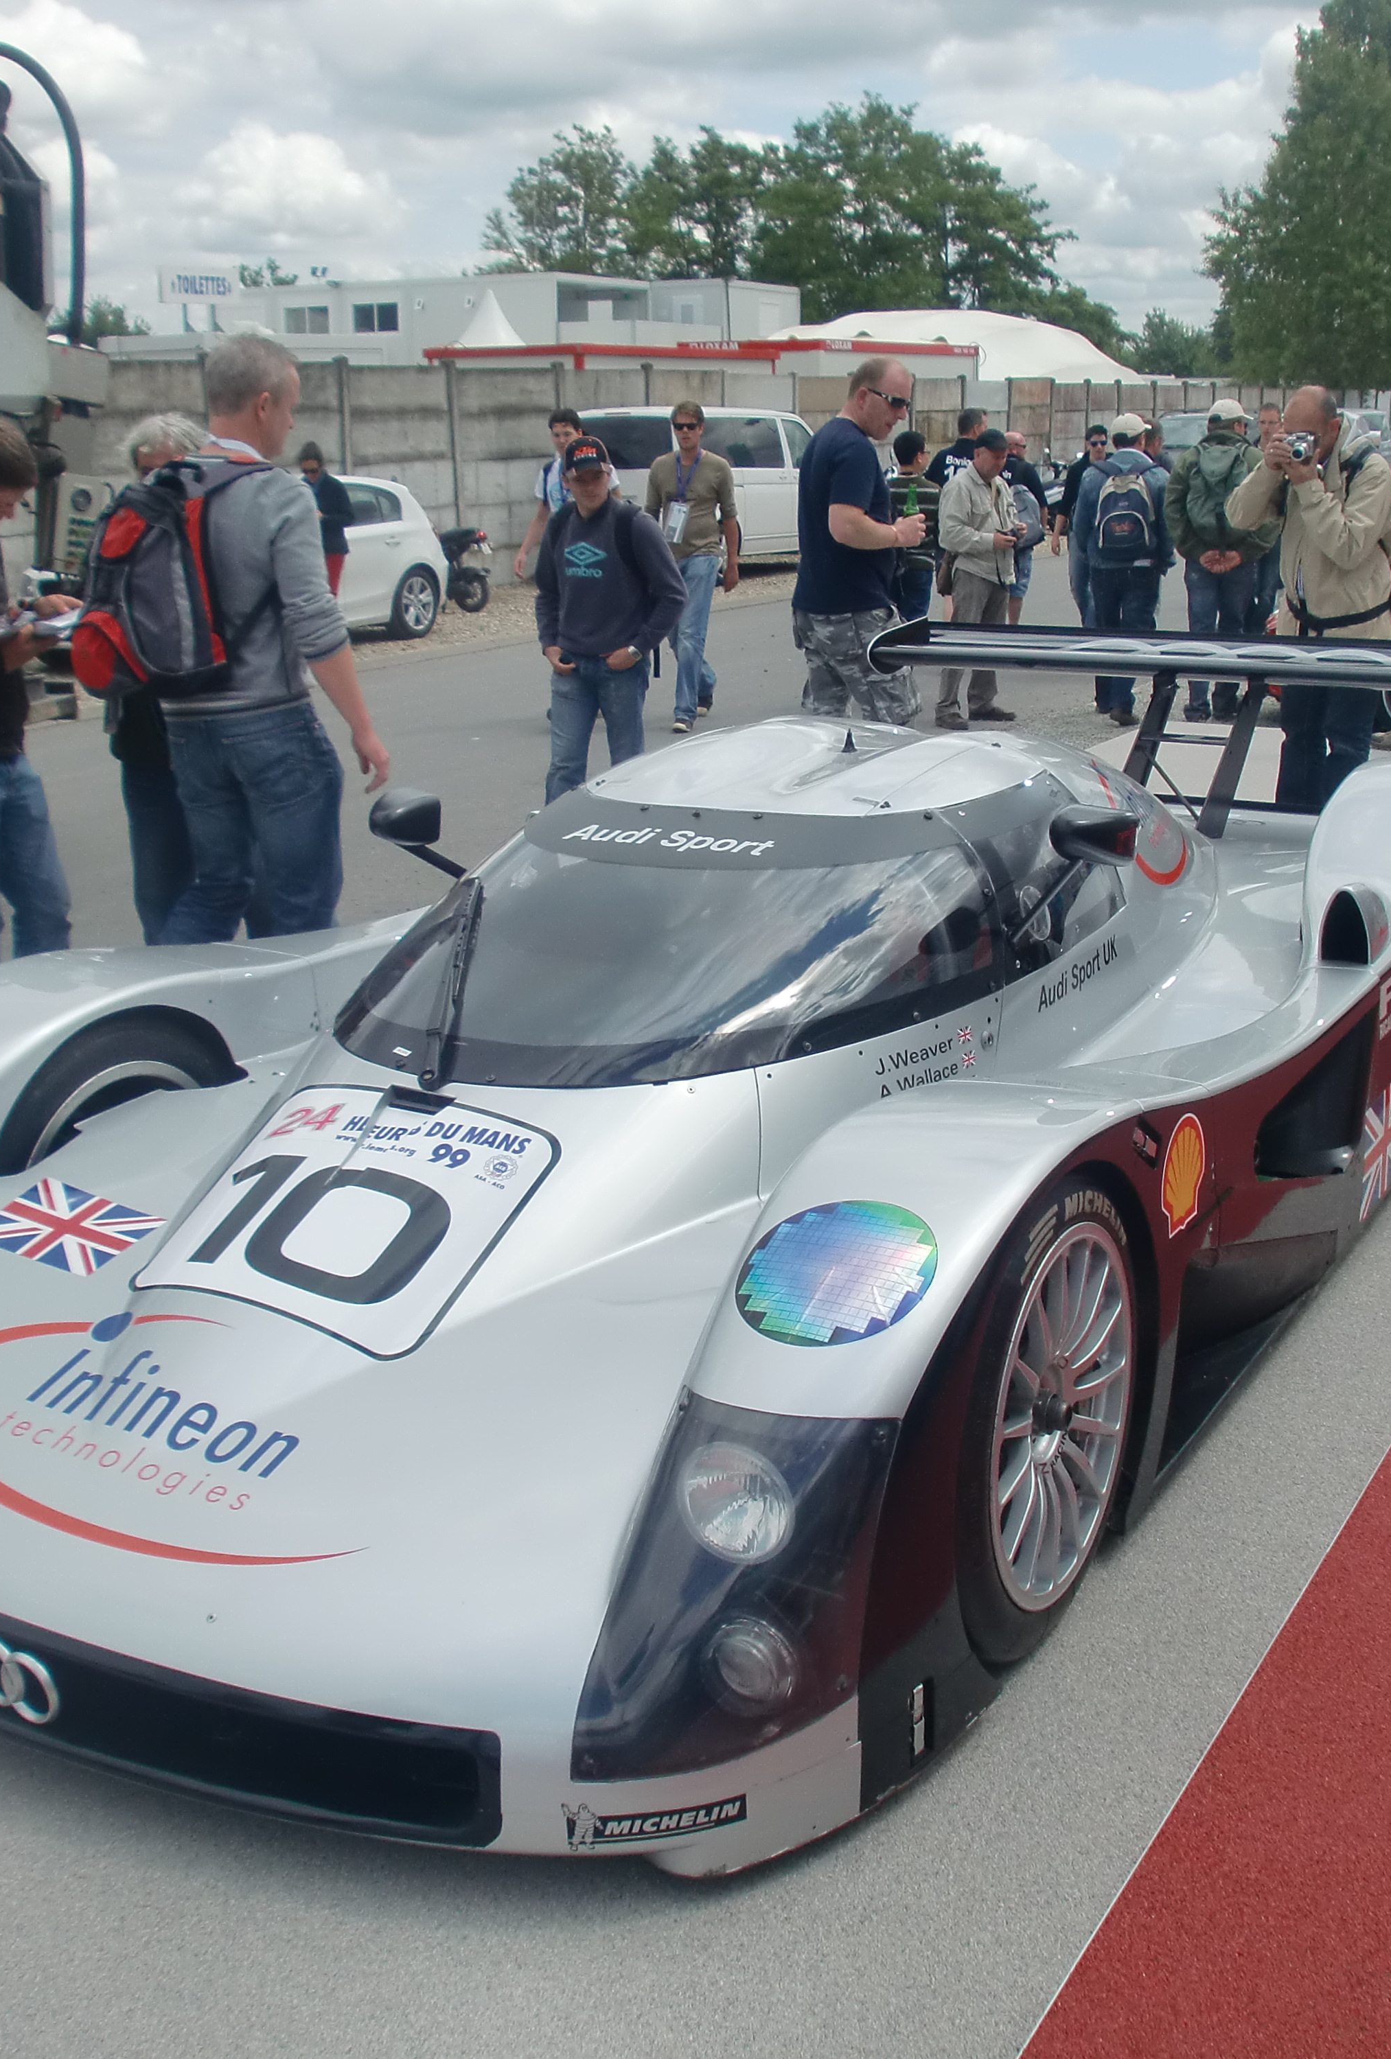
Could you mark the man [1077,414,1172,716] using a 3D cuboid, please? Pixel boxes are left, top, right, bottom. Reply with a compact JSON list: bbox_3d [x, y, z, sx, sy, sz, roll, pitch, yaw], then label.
[{"bbox_3d":[2.496,-2.710,12.096,0.550,1.728,0.430,4,17,19],"label":"man"}]

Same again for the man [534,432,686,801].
[{"bbox_3d":[-0.380,-1.377,7.721,0.540,1.637,0.340,-2,16,-1],"label":"man"}]

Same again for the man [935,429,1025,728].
[{"bbox_3d":[1.631,-2.570,11.784,0.380,1.630,0.460,10,19,35],"label":"man"}]

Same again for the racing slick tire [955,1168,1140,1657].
[{"bbox_3d":[0.361,0.479,2.722,0.300,0.650,0.650,8,18,31],"label":"racing slick tire"}]

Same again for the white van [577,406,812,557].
[{"bbox_3d":[0.262,-6.777,26.149,1.900,1.960,4.890,8,18,31],"label":"white van"}]

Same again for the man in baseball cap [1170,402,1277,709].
[{"bbox_3d":[3.119,-2.772,12.119,0.600,1.801,0.450,7,18,27],"label":"man in baseball cap"}]

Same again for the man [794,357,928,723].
[{"bbox_3d":[0.587,-1.389,7.168,0.430,1.803,0.510,3,16,16],"label":"man"}]

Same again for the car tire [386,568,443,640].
[{"bbox_3d":[-2.638,-3.950,19.172,0.210,0.632,0.632,8,18,31],"label":"car tire"}]

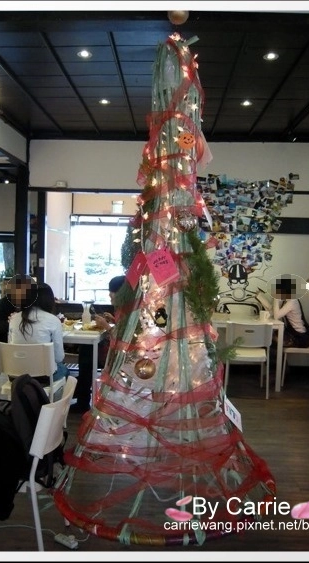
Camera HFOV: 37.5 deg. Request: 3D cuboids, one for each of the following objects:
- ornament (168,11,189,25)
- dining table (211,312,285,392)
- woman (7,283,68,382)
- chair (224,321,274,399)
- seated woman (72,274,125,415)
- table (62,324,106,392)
[{"bbox_3d":[0.139,-1.537,2.620,0.125,0.125,0.125,1,3,2],"label":"ornament"},{"bbox_3d":[1.009,0.791,5.252,0.760,0.740,0.760,1,3,2],"label":"dining table"},{"bbox_3d":[-0.882,0.600,3.631,0.460,1.170,0.680,2,3,5],"label":"woman"},{"bbox_3d":[0.973,0.788,4.828,0.480,0.770,0.500,2,3,6],"label":"chair"},{"bbox_3d":[-0.387,0.556,4.250,0.760,1.240,0.470,1,3,2],"label":"seated woman"},{"bbox_3d":[-0.842,0.795,4.275,0.750,0.740,0.750,1,3,2],"label":"table"}]

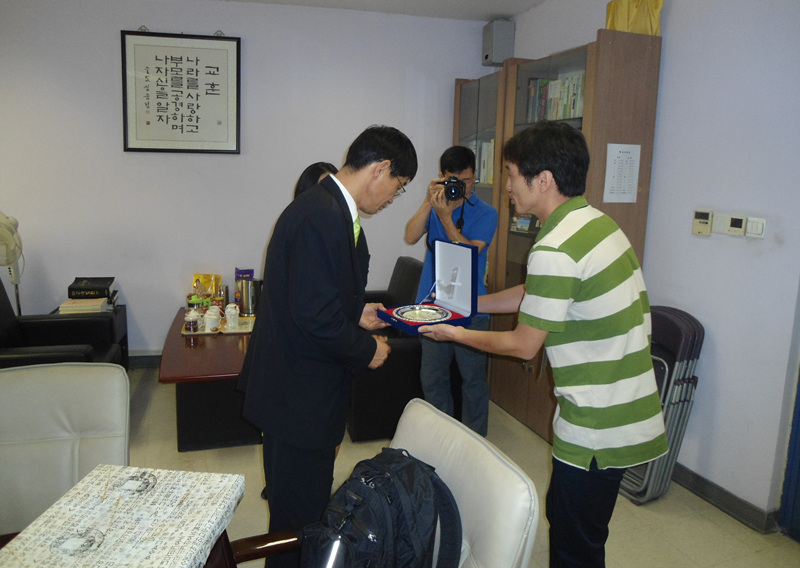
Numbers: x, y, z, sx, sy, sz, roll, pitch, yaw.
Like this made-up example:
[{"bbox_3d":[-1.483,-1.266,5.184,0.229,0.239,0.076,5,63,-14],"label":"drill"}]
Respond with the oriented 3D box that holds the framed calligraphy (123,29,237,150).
[{"bbox_3d":[-1.666,-1.455,4.612,0.860,0.885,0.030,-1,9,-13],"label":"framed calligraphy"}]

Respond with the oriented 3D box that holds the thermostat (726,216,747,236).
[{"bbox_3d":[1.492,-0.255,2.652,0.026,0.085,0.085,-2,9,-19],"label":"thermostat"}]

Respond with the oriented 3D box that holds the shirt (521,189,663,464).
[{"bbox_3d":[0.547,0.129,1.700,0.390,0.730,0.470,4,9,19],"label":"shirt"}]

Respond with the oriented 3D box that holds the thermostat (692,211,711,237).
[{"bbox_3d":[1.427,-0.284,2.831,0.028,0.116,0.088,-2,9,-19],"label":"thermostat"}]

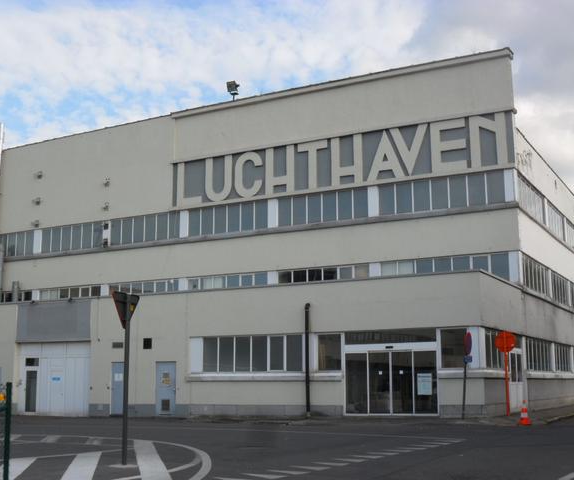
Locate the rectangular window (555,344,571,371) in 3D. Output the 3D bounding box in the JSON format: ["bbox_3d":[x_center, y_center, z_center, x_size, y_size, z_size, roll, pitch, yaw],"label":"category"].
[{"bbox_3d":[14.018,6.038,41.179,0.100,1.327,4.869,-6,-11,28],"label":"rectangular window"}]

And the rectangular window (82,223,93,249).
[{"bbox_3d":[-11.271,-0.254,45.960,0.800,1.500,0.100,-6,-11,28],"label":"rectangular window"}]

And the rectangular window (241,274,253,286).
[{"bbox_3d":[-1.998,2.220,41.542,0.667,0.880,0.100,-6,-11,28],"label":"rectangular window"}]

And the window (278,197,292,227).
[{"bbox_3d":[-0.107,-1.515,43.806,0.842,1.635,0.120,-6,-11,30],"label":"window"}]

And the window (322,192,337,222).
[{"bbox_3d":[2.036,-1.571,38.740,0.800,1.500,0.100,-6,-11,28],"label":"window"}]

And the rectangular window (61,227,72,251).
[{"bbox_3d":[-12.684,-0.052,46.971,0.779,1.411,0.150,-6,-11,27],"label":"rectangular window"}]

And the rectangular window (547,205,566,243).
[{"bbox_3d":[14.526,-0.970,43.928,0.100,1.495,4.994,-6,-11,28],"label":"rectangular window"}]

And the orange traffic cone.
[{"bbox_3d":[6.897,5.012,23.665,0.380,0.750,0.380,-6,-11,28],"label":"orange traffic cone"}]

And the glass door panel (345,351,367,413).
[{"bbox_3d":[2.663,5.460,31.039,0.940,2.300,0.080,-6,-11,28],"label":"glass door panel"}]

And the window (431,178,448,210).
[{"bbox_3d":[7.041,-2.095,37.343,0.792,1.475,0.100,-6,-11,28],"label":"window"}]

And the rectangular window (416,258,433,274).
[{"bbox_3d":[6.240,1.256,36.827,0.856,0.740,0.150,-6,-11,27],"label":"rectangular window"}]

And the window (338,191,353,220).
[{"bbox_3d":[2.818,-1.639,39.100,0.806,1.463,0.150,-6,-11,27],"label":"window"}]

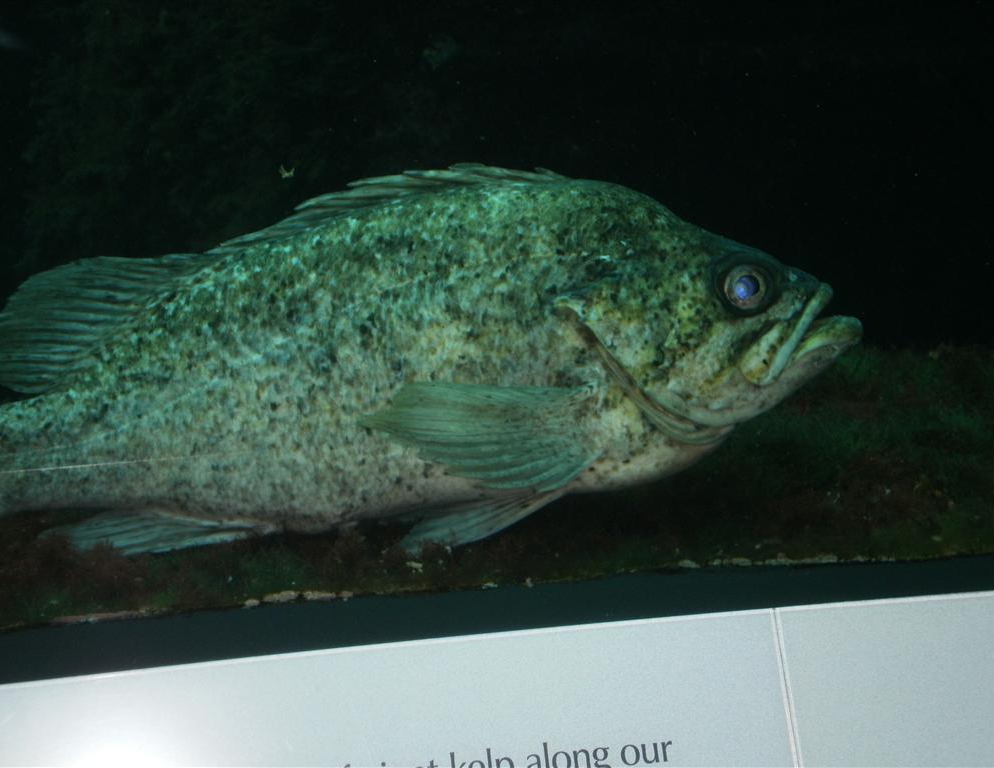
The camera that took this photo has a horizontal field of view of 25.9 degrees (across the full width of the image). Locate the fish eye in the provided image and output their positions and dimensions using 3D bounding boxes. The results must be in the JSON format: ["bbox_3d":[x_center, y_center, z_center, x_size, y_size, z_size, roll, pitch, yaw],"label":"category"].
[{"bbox_3d":[0.118,-0.045,1.030,0.021,0.021,0.013,-7,7,-9],"label":"fish eye"}]

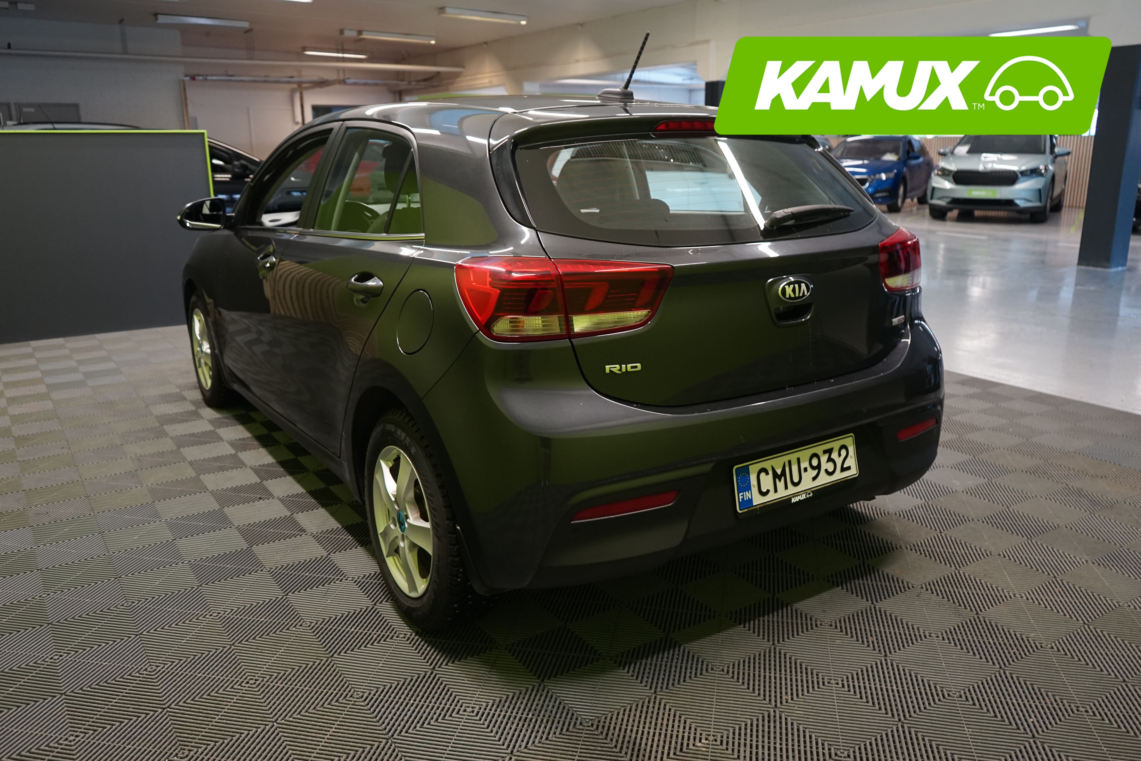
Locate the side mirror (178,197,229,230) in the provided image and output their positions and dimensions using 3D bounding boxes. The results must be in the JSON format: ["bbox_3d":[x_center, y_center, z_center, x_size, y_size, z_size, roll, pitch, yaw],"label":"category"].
[{"bbox_3d":[-1.547,-0.706,3.746,0.210,0.138,0.140,-10,17,-32],"label":"side mirror"}]

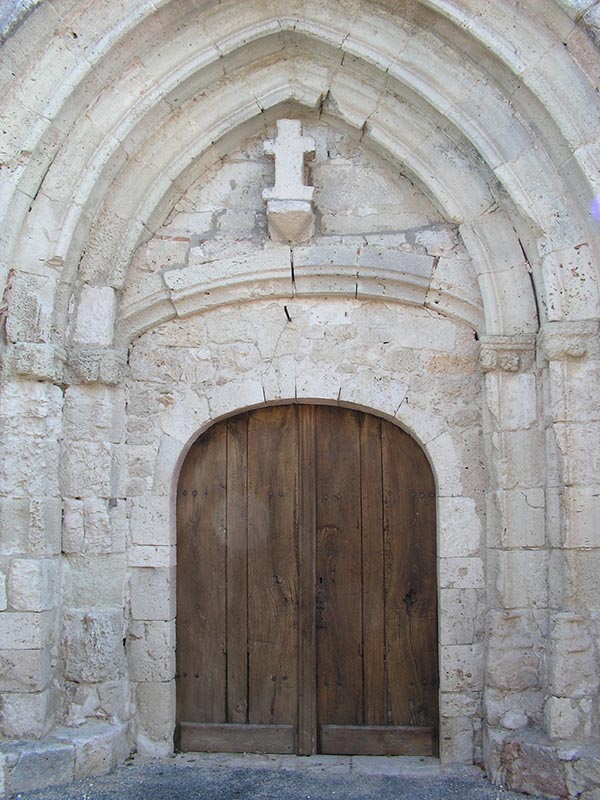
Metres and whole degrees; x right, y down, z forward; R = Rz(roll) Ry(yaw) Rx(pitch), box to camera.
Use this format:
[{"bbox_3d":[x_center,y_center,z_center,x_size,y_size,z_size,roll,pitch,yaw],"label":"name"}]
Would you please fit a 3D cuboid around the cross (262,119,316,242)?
[{"bbox_3d":[-0.072,-1.532,5.826,0.357,0.796,0.250,-1,-9,3],"label":"cross"}]

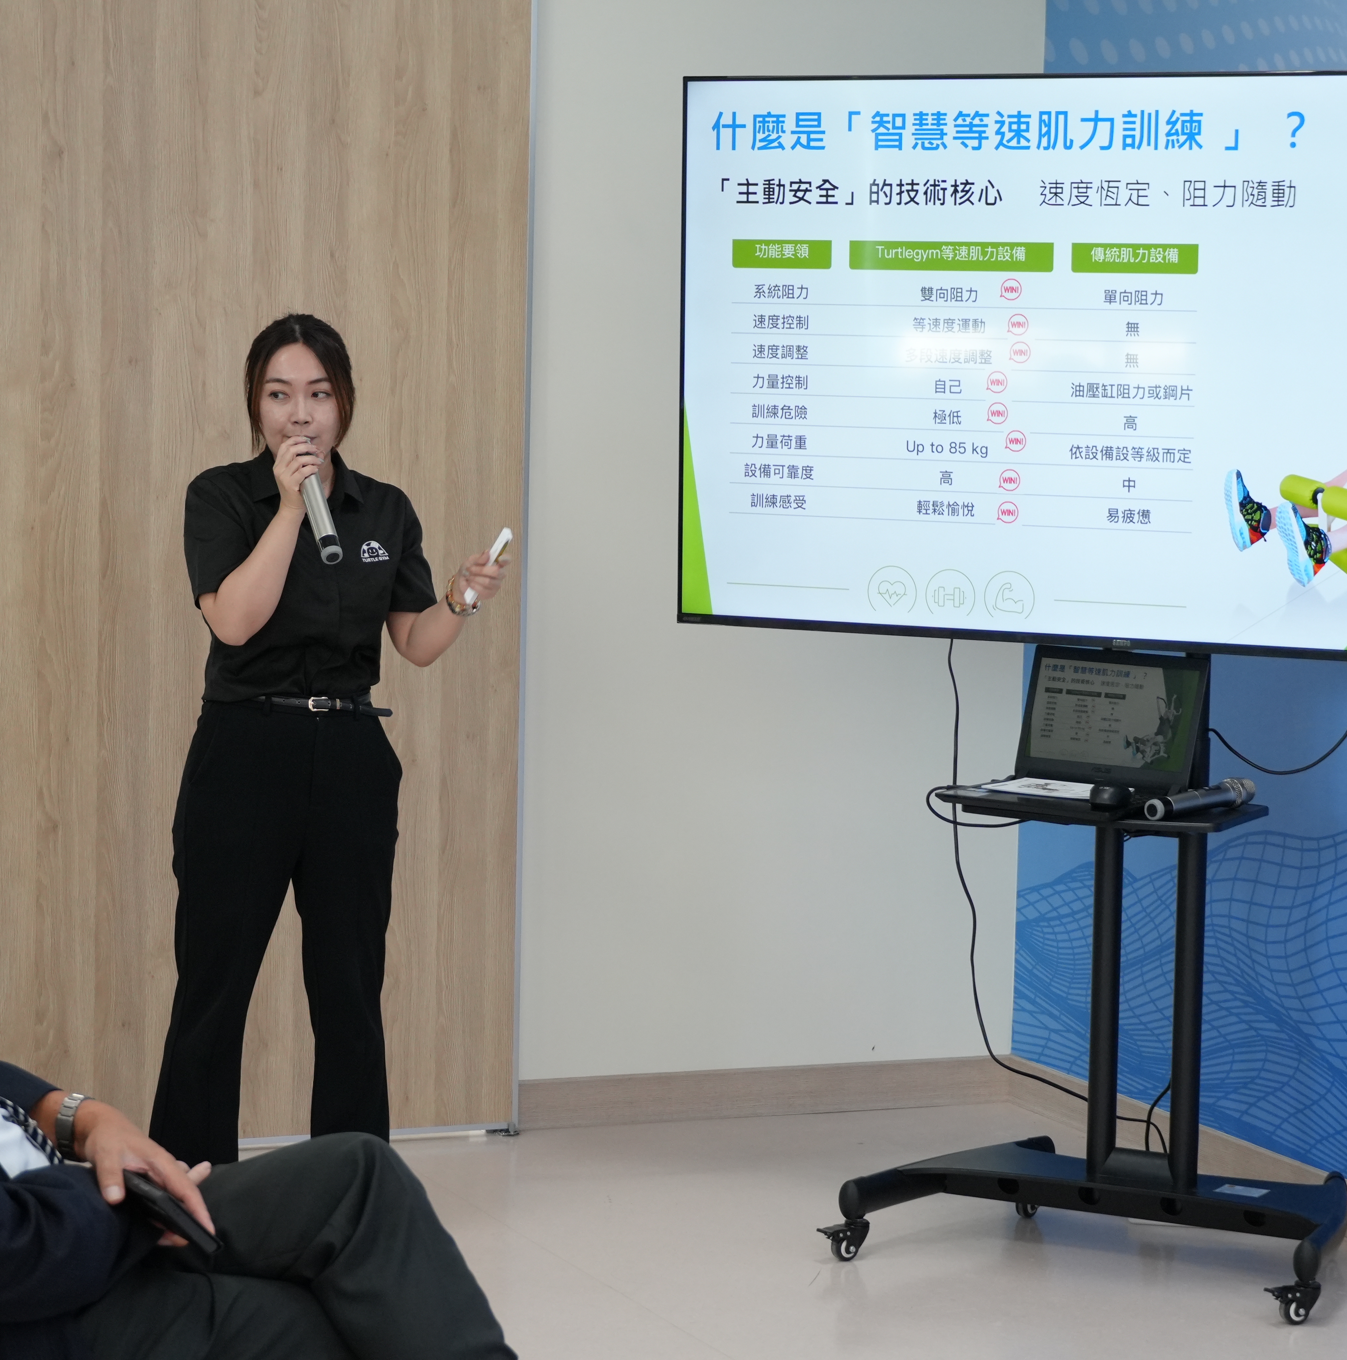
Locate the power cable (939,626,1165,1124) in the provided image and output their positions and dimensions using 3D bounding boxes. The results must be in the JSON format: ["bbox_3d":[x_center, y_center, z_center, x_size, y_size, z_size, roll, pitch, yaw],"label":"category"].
[{"bbox_3d":[0.693,0.378,6.928,0.440,0.880,0.150,4,5,27],"label":"power cable"}]

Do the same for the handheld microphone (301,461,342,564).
[{"bbox_3d":[-0.555,-0.276,6.140,0.050,0.250,0.050,4,-39,-32],"label":"handheld microphone"}]

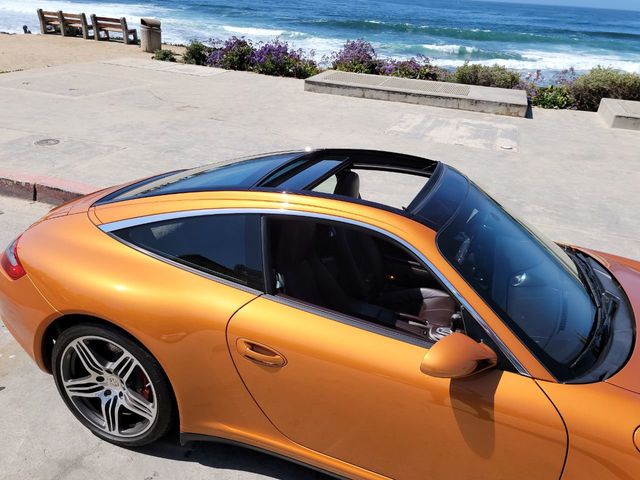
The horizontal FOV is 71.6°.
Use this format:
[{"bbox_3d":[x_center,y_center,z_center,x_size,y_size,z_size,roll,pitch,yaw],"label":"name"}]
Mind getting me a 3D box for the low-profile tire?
[{"bbox_3d":[-0.886,0.608,2.045,0.660,0.660,0.290,13,21,16],"label":"low-profile tire"}]

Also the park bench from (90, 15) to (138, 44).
[{"bbox_3d":[-7.354,-7.569,15.935,1.460,0.830,0.660,13,31,17],"label":"park bench"}]

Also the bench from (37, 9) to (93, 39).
[{"bbox_3d":[-9.454,-8.117,16.671,2.140,0.830,0.660,13,31,17],"label":"bench"}]

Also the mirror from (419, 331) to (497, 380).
[{"bbox_3d":[0.433,0.361,1.379,0.200,0.130,0.210,13,24,16],"label":"mirror"}]

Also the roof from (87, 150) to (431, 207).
[{"bbox_3d":[-0.260,-0.306,2.354,1.600,0.350,1.020,13,24,16],"label":"roof"}]

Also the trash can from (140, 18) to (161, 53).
[{"bbox_3d":[-5.441,-6.555,14.218,0.530,0.960,0.530,3,29,-2],"label":"trash can"}]

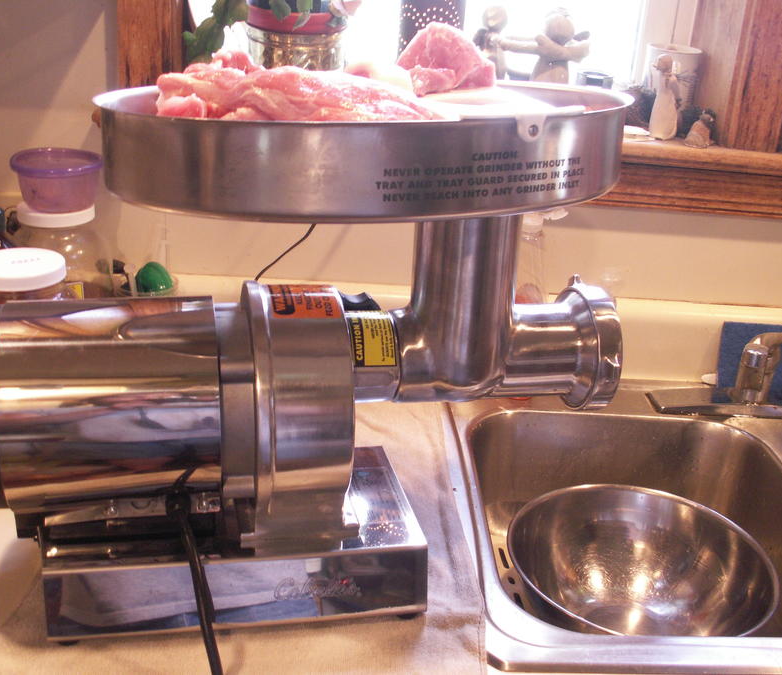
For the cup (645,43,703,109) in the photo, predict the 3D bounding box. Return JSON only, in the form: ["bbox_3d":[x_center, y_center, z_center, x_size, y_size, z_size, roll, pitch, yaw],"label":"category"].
[{"bbox_3d":[0.360,-0.321,1.184,0.070,0.102,0.070,4,22,-1],"label":"cup"}]

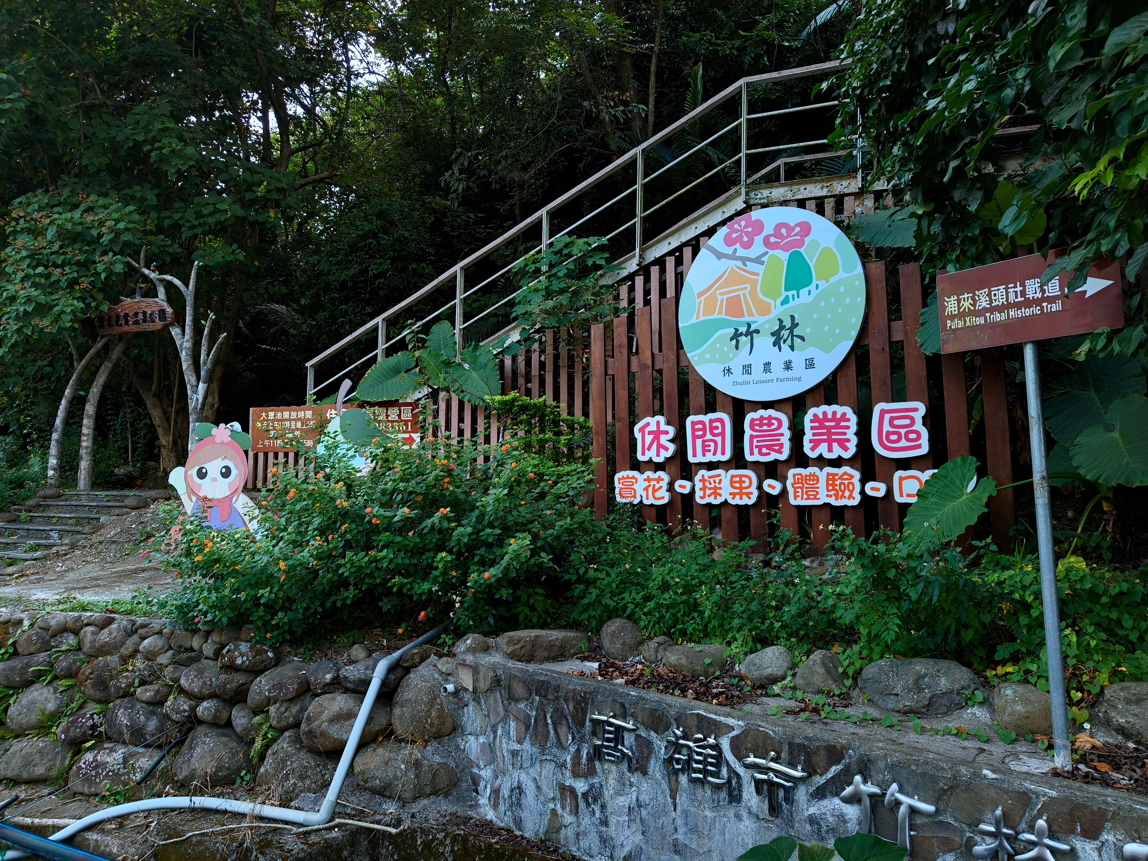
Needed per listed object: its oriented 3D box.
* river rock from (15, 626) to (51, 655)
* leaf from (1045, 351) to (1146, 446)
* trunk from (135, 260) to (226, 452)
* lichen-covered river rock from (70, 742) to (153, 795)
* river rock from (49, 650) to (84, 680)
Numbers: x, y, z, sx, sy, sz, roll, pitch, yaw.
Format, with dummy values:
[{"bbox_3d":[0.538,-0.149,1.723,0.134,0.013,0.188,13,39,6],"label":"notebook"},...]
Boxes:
[{"bbox_3d":[-4.044,1.565,5.948,0.244,0.221,0.198,-1,-5,12],"label":"river rock"},{"bbox_3d":[3.105,-0.153,4.756,0.600,0.634,0.250,-3,-8,24],"label":"leaf"},{"bbox_3d":[-5.341,-0.789,10.785,1.150,3.189,0.600,-2,-8,18],"label":"trunk"},{"bbox_3d":[-3.269,2.387,5.627,0.592,0.338,0.381,-1,-5,12],"label":"lichen-covered river rock"},{"bbox_3d":[-3.959,1.839,6.219,0.260,0.232,0.220,-1,-7,9],"label":"river rock"}]

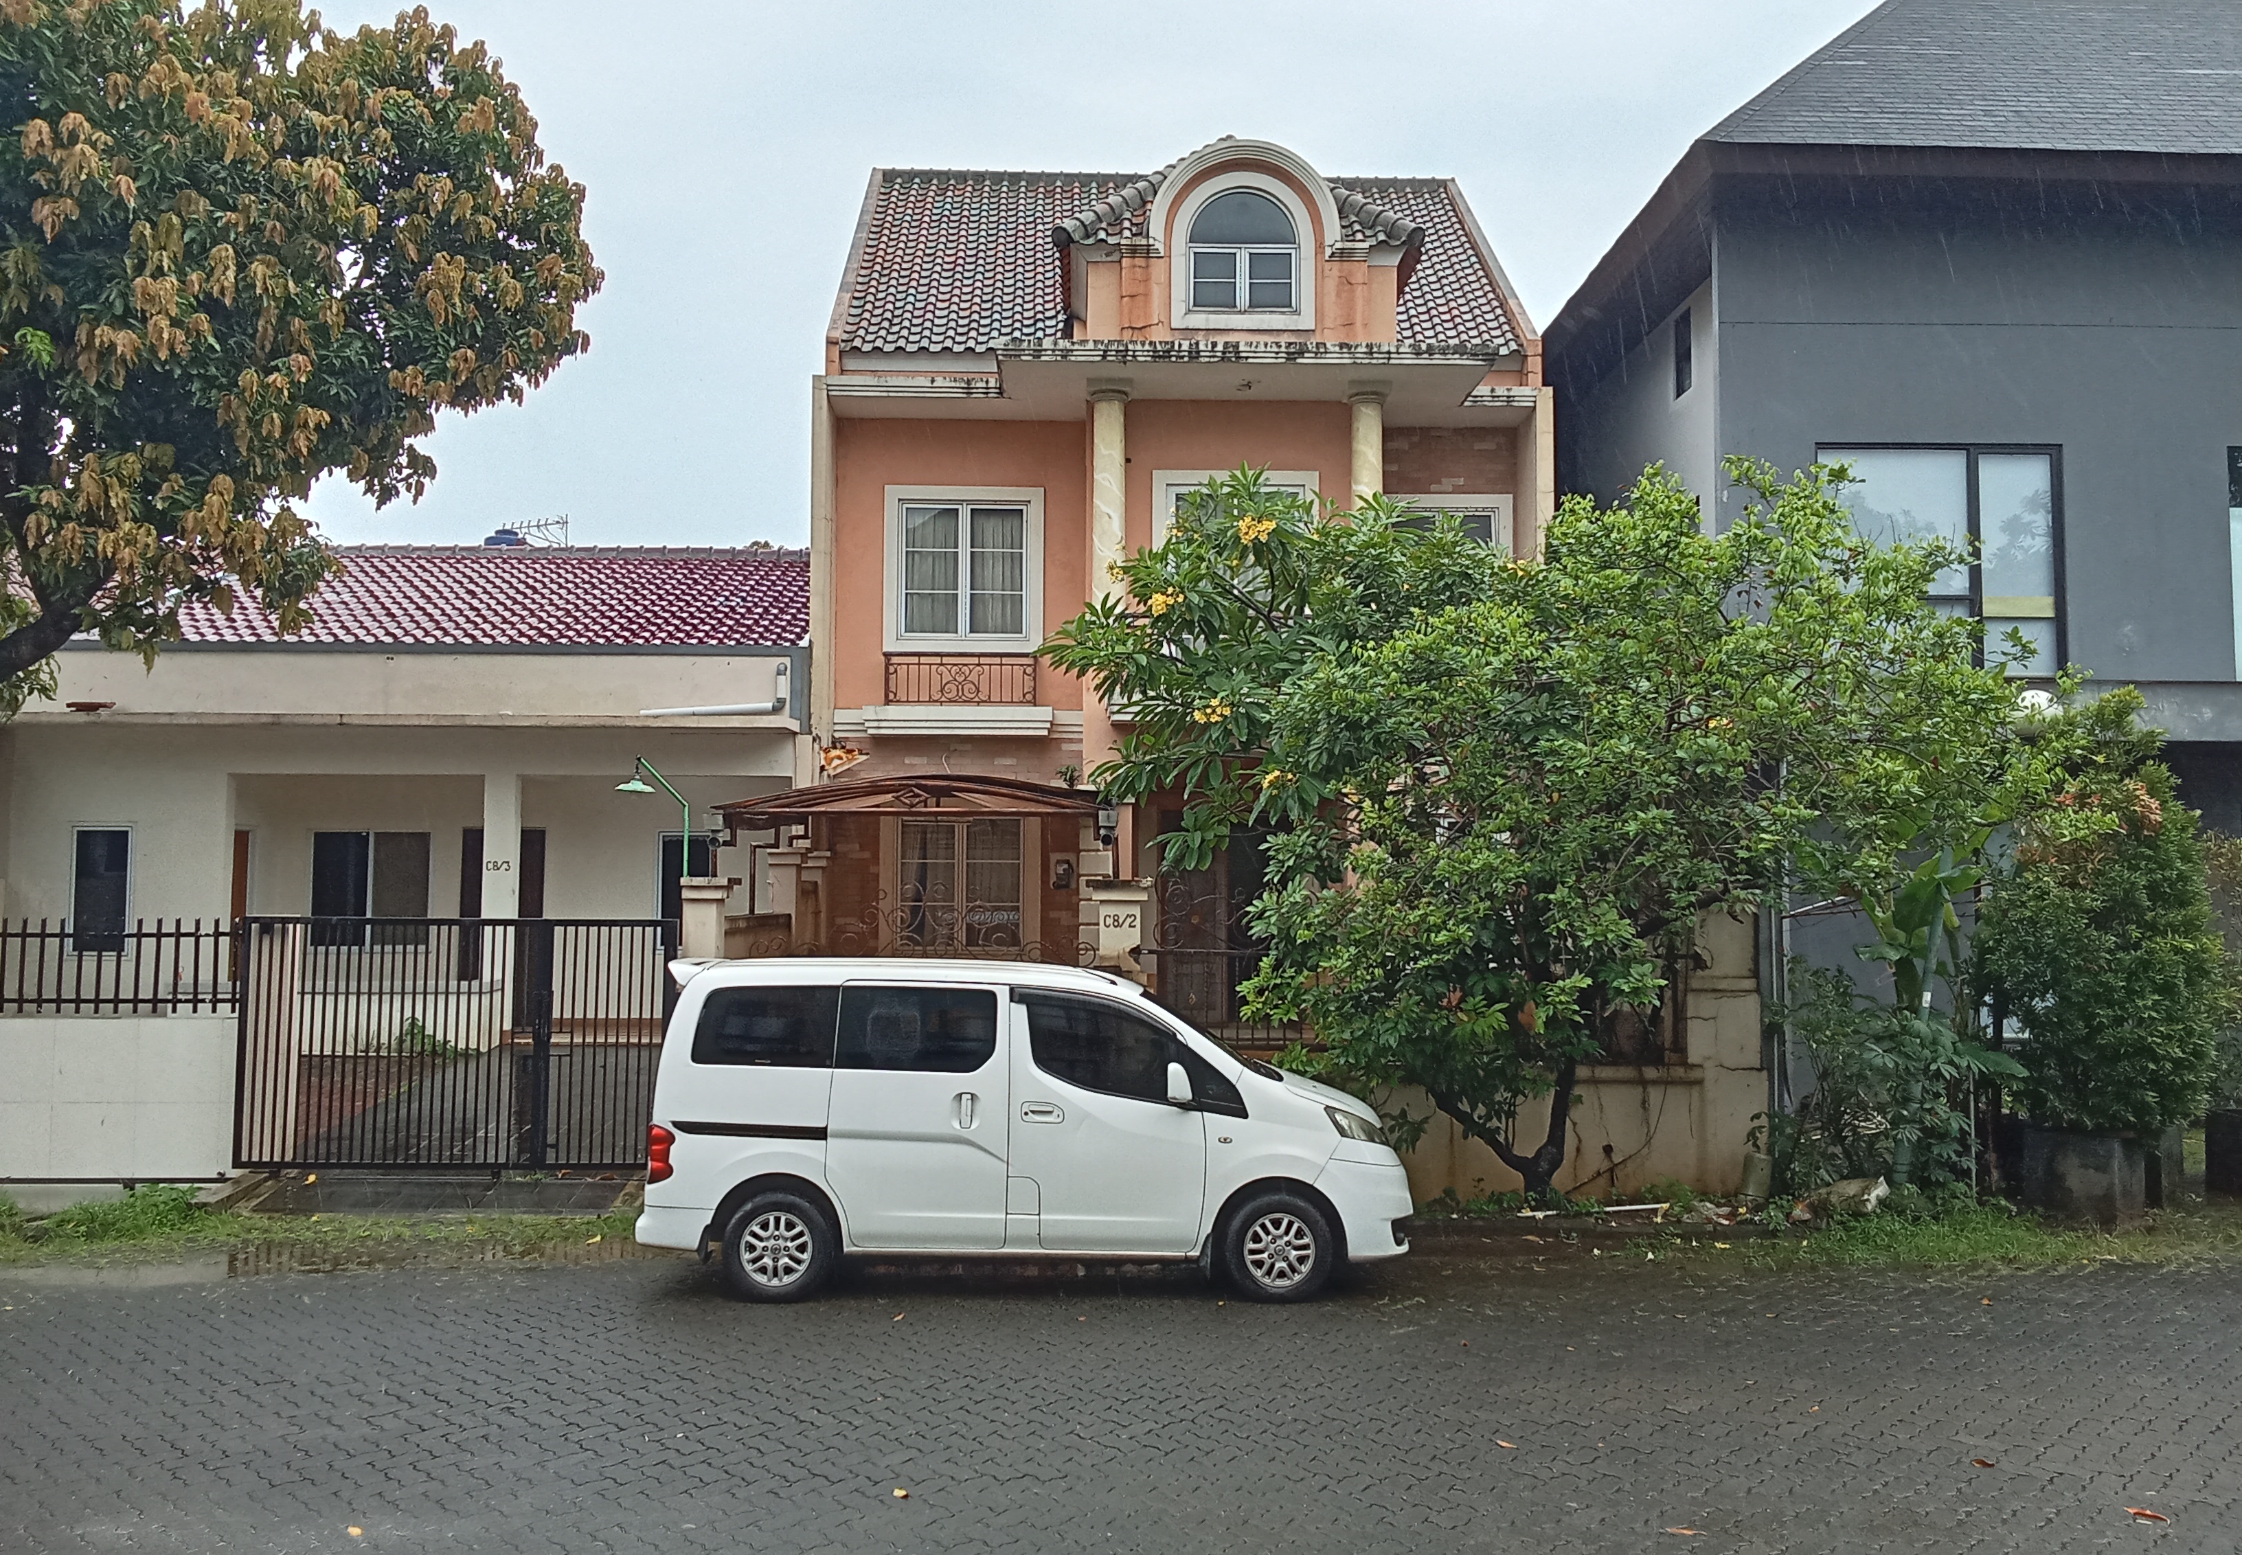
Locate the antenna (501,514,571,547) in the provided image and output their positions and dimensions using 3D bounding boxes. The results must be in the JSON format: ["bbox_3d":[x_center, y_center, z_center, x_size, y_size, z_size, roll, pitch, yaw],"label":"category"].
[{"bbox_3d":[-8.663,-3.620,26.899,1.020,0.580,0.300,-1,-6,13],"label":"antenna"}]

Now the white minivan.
[{"bbox_3d":[-0.533,1.998,10.714,4.400,1.850,1.720,0,-5,-1],"label":"white minivan"}]

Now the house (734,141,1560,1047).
[{"bbox_3d":[0.659,-2.163,23.719,8.150,12.200,9.800,0,-5,-1],"label":"house"}]

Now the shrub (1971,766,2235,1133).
[{"bbox_3d":[7.028,1.232,12.984,1.840,2.570,1.600,0,-5,-1],"label":"shrub"}]

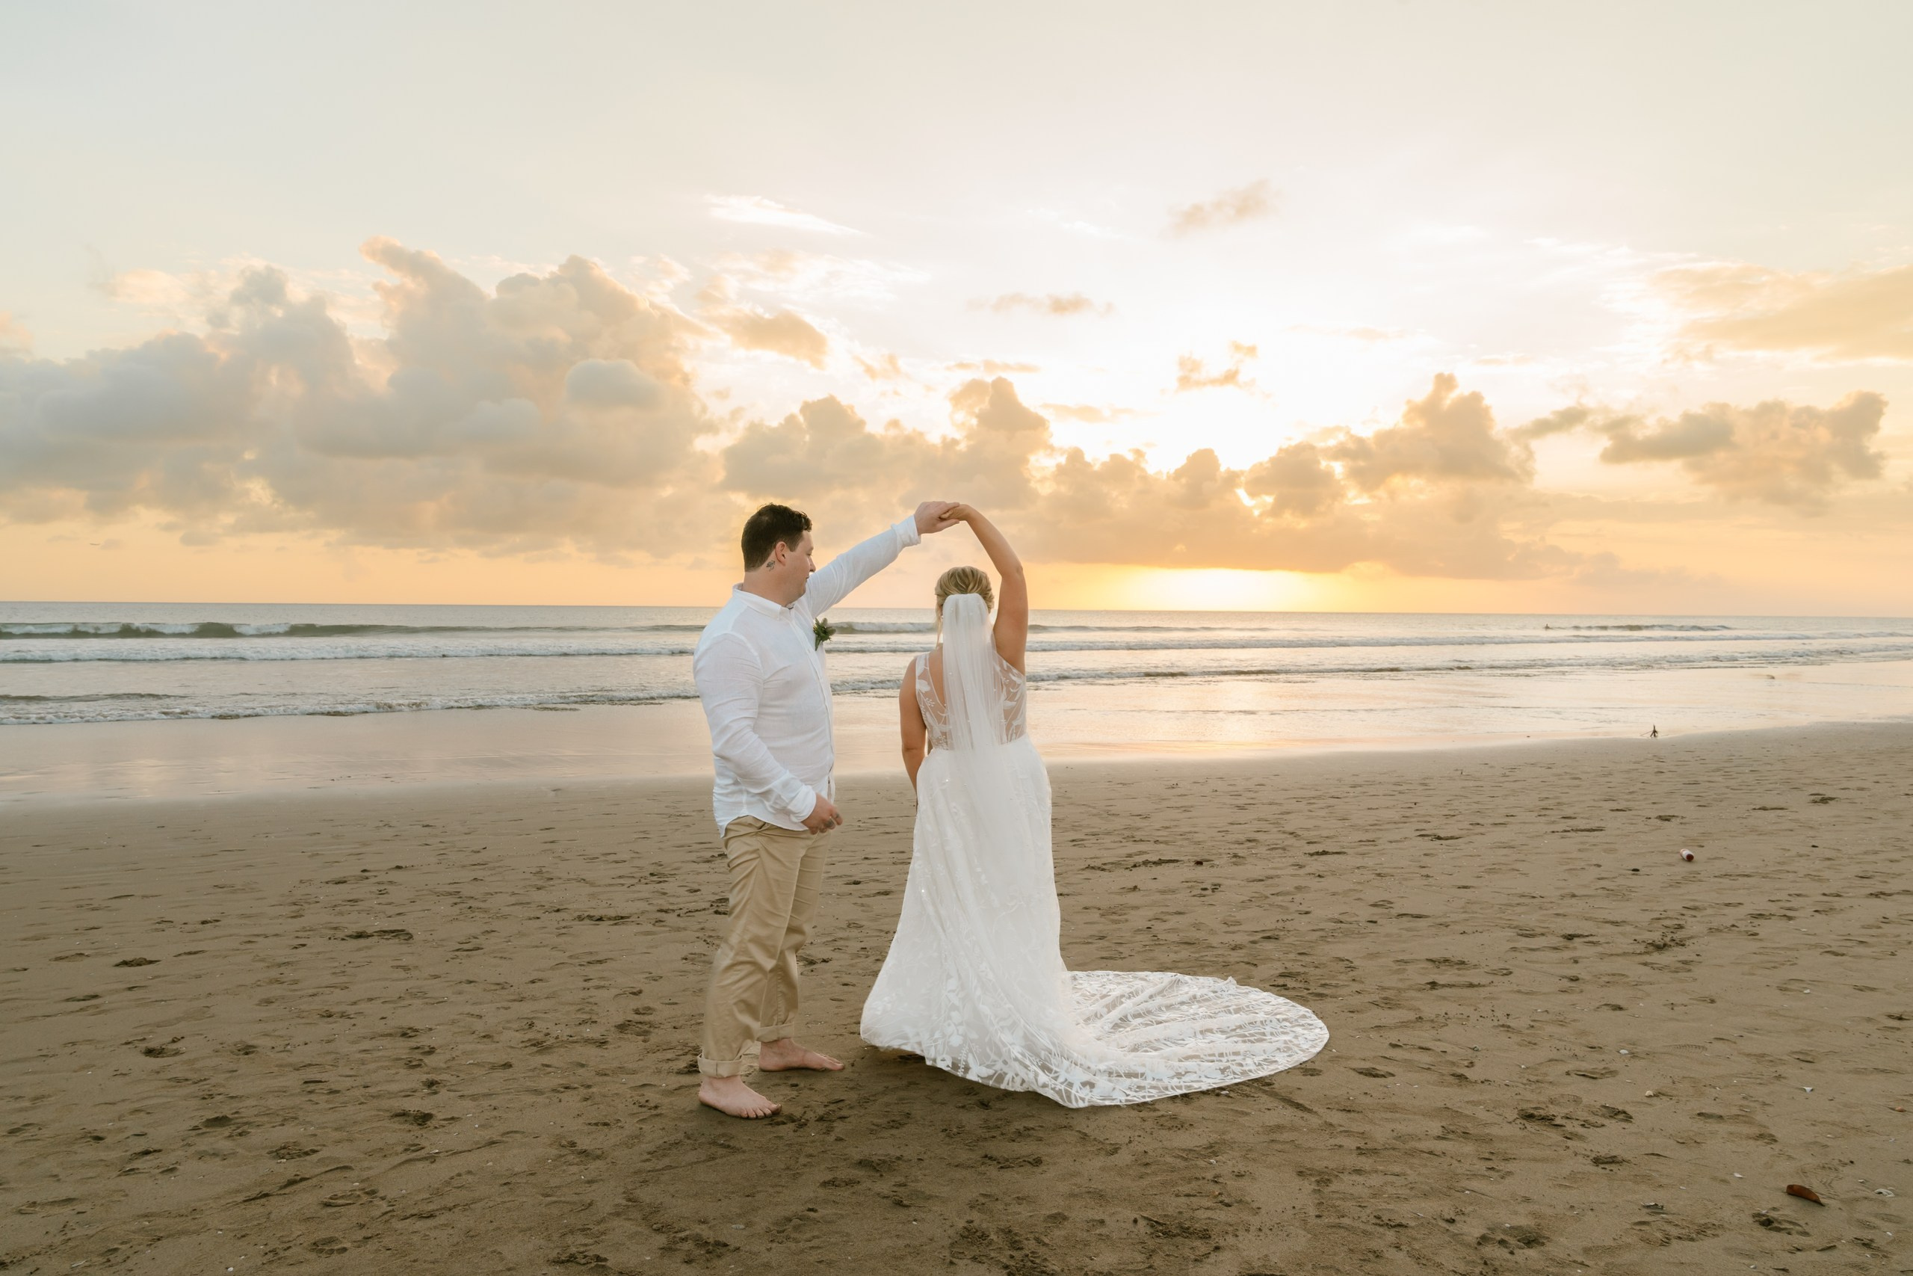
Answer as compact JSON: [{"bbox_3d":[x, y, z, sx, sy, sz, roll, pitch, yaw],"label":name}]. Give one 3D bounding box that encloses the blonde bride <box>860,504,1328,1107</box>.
[{"bbox_3d":[0.480,0.472,4.540,1.600,1.810,1.200,0,1,-10],"label":"blonde bride"}]

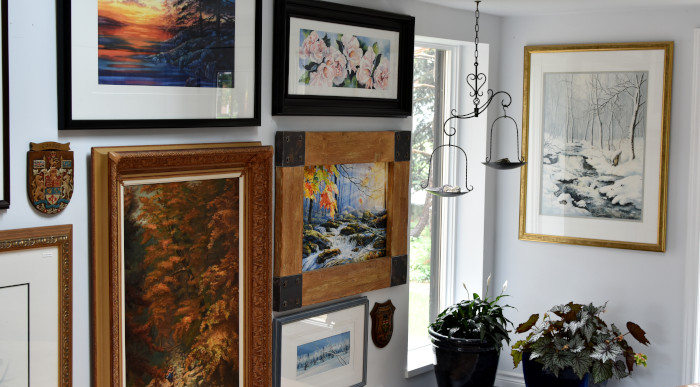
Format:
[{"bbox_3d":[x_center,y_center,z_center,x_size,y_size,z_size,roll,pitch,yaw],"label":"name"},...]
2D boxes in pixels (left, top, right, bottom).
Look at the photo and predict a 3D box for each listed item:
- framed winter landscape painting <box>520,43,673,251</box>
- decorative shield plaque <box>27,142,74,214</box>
[{"bbox_3d":[1.341,-0.262,5.575,0.854,1.106,0.035,4,5,36],"label":"framed winter landscape painting"},{"bbox_3d":[-1.002,-0.049,3.393,0.022,0.243,0.174,4,5,36],"label":"decorative shield plaque"}]

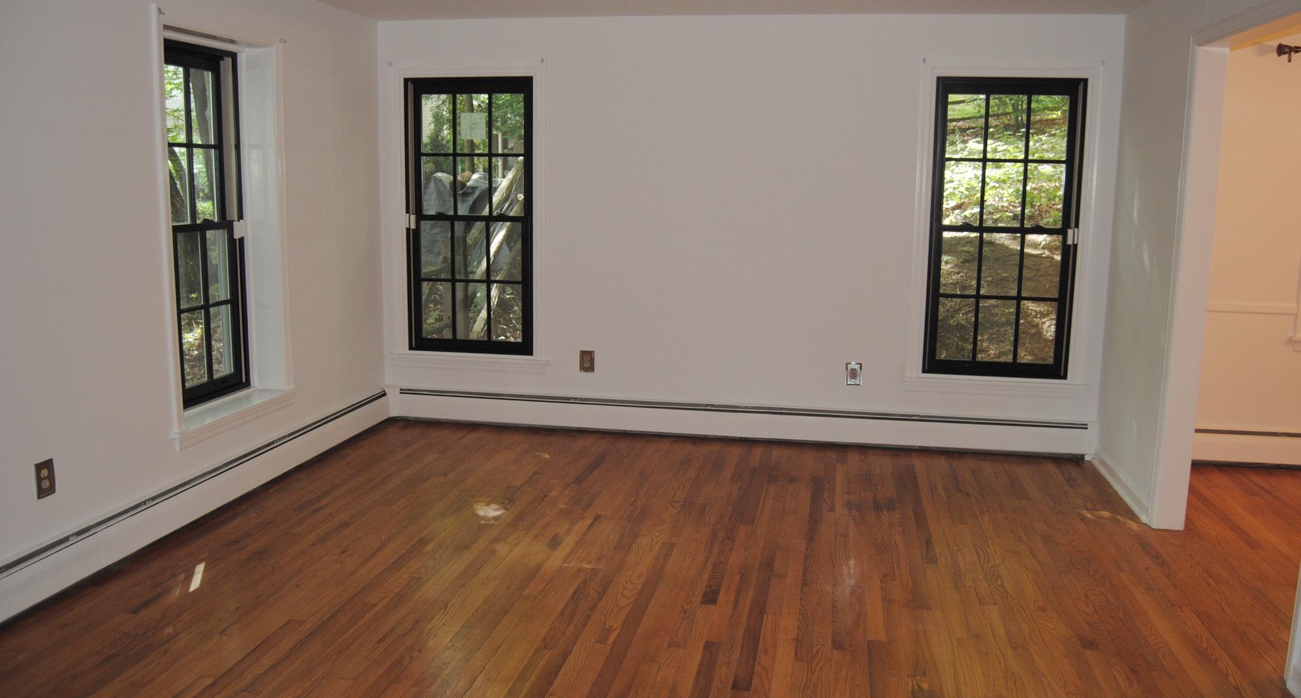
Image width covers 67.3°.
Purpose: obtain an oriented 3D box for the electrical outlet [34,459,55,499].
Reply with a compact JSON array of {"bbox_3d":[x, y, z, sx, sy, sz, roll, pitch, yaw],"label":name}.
[{"bbox_3d":[-2.063,0.445,3.341,0.010,0.124,0.081,2,10,10],"label":"electrical outlet"}]

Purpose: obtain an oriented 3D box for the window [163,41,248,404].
[{"bbox_3d":[-2.077,-0.543,4.355,0.090,1.614,0.780,2,10,10],"label":"window"}]

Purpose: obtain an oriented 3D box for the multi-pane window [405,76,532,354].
[{"bbox_3d":[-1.058,-0.777,5.787,0.789,1.613,0.090,2,10,10],"label":"multi-pane window"}]

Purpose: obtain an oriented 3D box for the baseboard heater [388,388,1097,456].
[{"bbox_3d":[0.391,0.418,5.632,4.073,0.198,0.070,2,10,10],"label":"baseboard heater"}]

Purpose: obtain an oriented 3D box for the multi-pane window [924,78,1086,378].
[{"bbox_3d":[1.898,-0.641,5.272,0.774,1.605,0.090,2,10,10],"label":"multi-pane window"}]

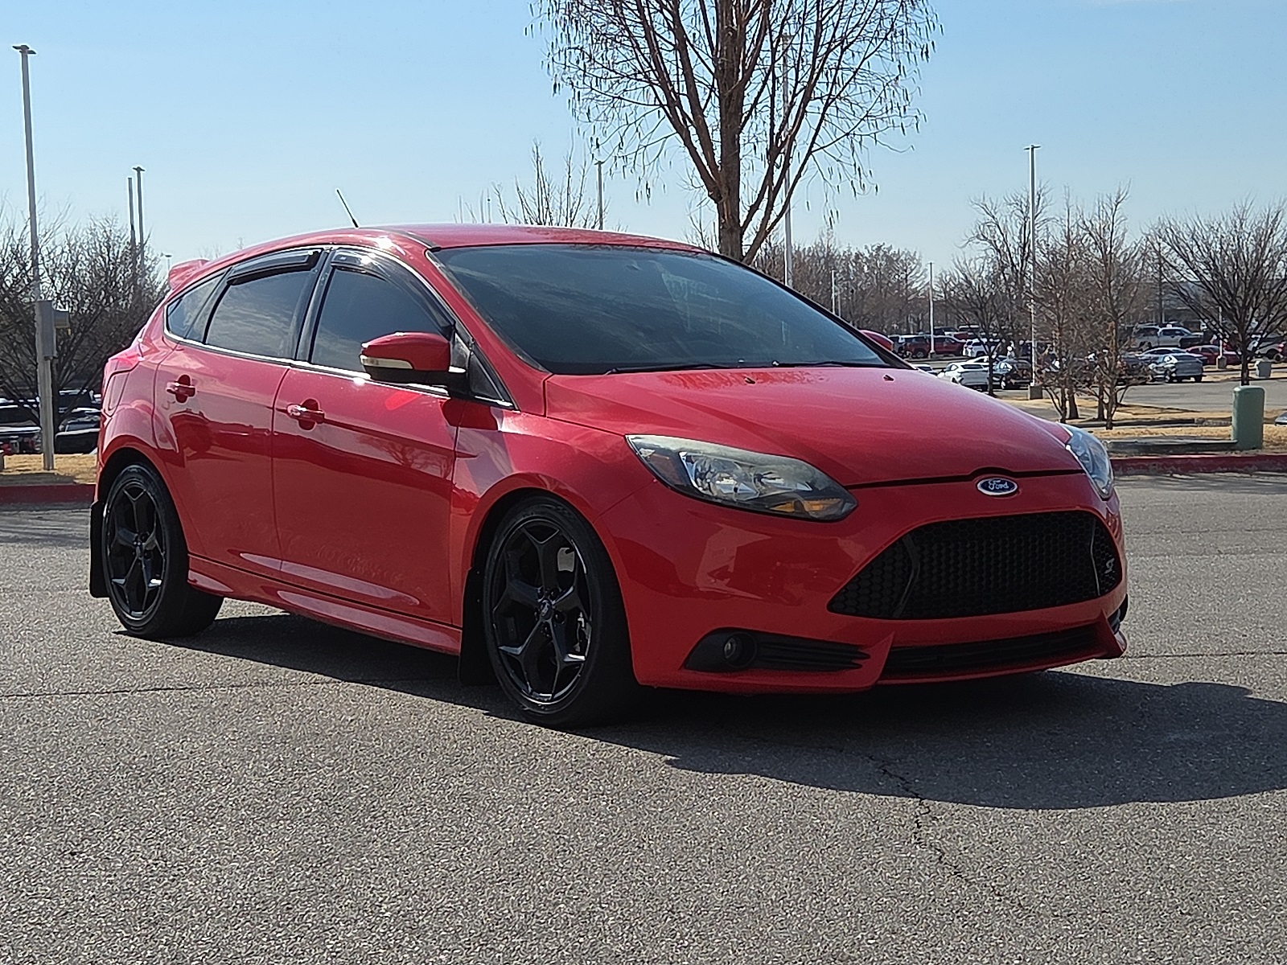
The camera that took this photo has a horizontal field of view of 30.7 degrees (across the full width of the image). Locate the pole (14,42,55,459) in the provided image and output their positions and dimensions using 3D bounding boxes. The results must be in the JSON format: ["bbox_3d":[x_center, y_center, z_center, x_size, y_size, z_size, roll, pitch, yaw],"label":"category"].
[{"bbox_3d":[-13.802,-5.150,53.651,0.650,9.700,0.600,-1,4,0],"label":"pole"}]

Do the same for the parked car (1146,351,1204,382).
[{"bbox_3d":[27.730,-5.996,122.000,1.830,1.500,4.600,-2,4,-9],"label":"parked car"}]

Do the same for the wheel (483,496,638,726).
[{"bbox_3d":[-0.189,0.343,6.317,0.240,0.645,0.645,-3,4,-36],"label":"wheel"}]

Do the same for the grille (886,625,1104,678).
[{"bbox_3d":[0.936,0.447,6.090,0.770,0.095,0.110,-3,4,-36],"label":"grille"}]

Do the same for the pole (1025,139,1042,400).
[{"bbox_3d":[16.269,-8.781,97.617,0.750,10.650,0.700,-1,4,0],"label":"pole"}]

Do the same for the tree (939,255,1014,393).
[{"bbox_3d":[15.124,-6.918,104.780,3.400,6.100,3.300,-1,4,0],"label":"tree"}]

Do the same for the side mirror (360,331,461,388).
[{"bbox_3d":[-0.663,-0.353,6.697,0.240,0.165,0.210,-3,4,-36],"label":"side mirror"}]

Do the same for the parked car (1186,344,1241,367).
[{"bbox_3d":[40.709,-9.144,168.000,4.700,1.450,1.830,-1,4,5],"label":"parked car"}]

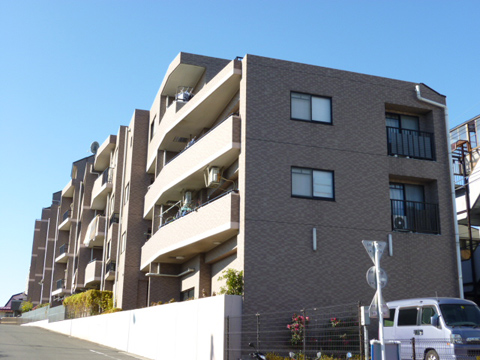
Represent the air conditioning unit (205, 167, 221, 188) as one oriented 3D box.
[{"bbox_3d":[-1.038,-0.100,22.423,0.320,0.580,0.770,5,-14,-18],"label":"air conditioning unit"}]

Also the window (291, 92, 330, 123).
[{"bbox_3d":[2.667,-2.647,20.591,1.700,1.130,0.100,5,-14,-18],"label":"window"}]

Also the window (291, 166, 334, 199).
[{"bbox_3d":[2.630,0.159,19.904,1.710,1.130,0.100,5,-14,-18],"label":"window"}]

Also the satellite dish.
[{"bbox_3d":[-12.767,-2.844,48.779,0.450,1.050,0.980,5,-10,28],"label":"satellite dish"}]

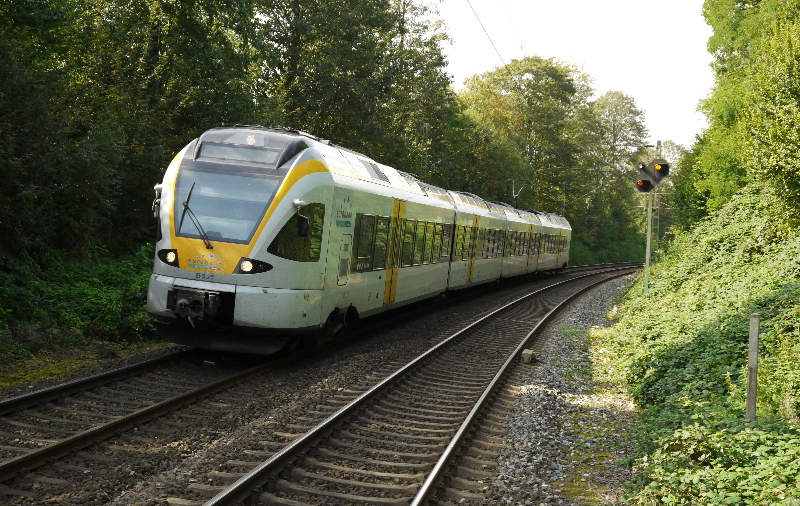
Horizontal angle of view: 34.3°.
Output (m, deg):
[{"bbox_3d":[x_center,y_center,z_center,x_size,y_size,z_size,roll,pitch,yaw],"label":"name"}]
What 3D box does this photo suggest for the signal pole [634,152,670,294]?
[{"bbox_3d":[8.727,-0.852,45.000,1.150,4.850,0.500,2,1,9],"label":"signal pole"}]

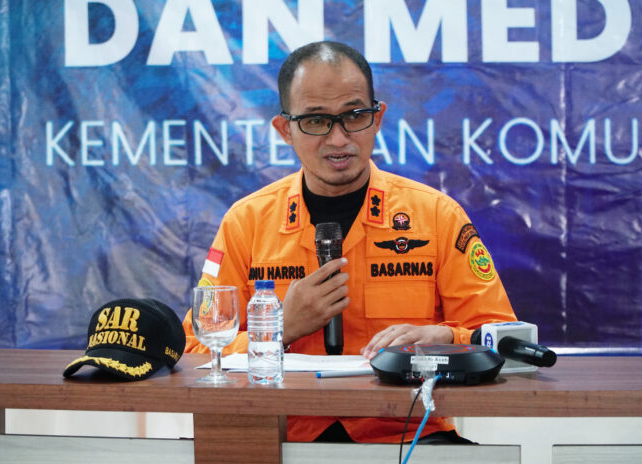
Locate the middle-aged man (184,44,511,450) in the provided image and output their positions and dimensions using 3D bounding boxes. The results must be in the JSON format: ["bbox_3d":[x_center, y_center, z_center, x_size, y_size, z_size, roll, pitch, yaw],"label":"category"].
[{"bbox_3d":[0.055,0.315,4.580,0.570,1.290,0.680,0,3,9],"label":"middle-aged man"}]

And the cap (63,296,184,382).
[{"bbox_3d":[-0.318,0.168,4.290,0.168,0.126,0.255,1,4,27],"label":"cap"}]

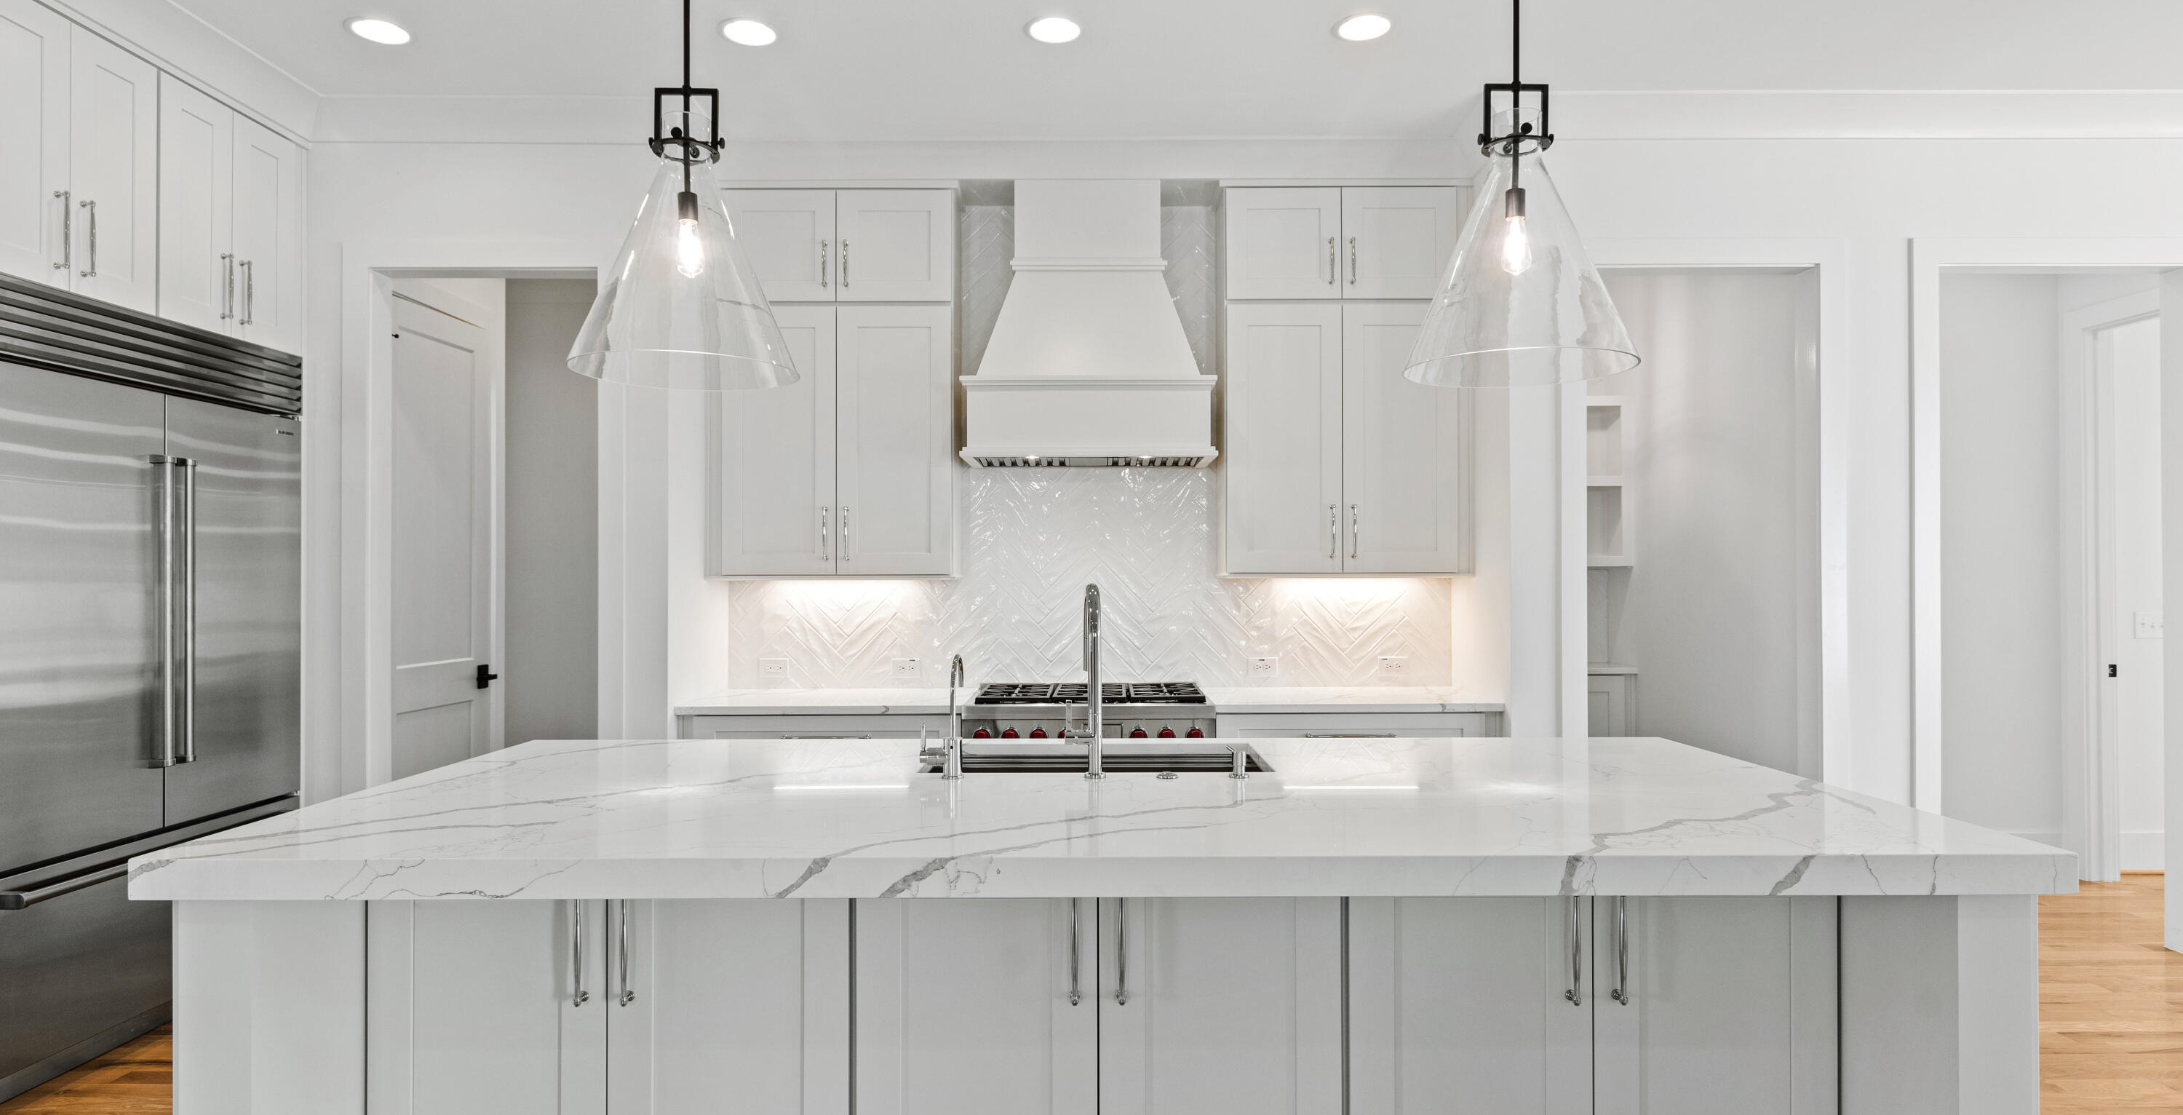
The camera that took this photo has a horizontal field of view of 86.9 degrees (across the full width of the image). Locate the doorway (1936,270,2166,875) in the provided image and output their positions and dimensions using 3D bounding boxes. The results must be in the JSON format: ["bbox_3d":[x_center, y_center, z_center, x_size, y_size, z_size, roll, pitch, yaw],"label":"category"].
[{"bbox_3d":[3.470,0.199,4.178,0.904,2.468,0.140,0,-1,0],"label":"doorway"}]

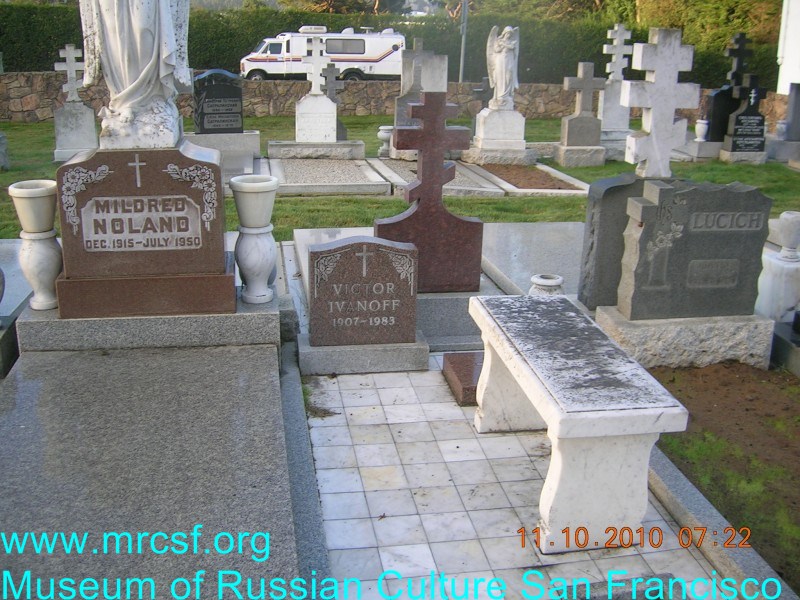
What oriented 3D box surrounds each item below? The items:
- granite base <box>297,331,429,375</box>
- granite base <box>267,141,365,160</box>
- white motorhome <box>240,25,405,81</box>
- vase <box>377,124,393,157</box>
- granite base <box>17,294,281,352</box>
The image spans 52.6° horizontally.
[{"bbox_3d":[-0.163,0.232,3.601,0.562,0.113,0.200,-1,19,-10],"label":"granite base"},{"bbox_3d":[-1.065,-1.920,10.333,1.212,0.185,0.310,-2,19,-10],"label":"granite base"},{"bbox_3d":[-3.503,-11.055,36.800,7.200,2.700,2.200,-2,19,-11],"label":"white motorhome"},{"bbox_3d":[-0.176,-2.033,10.407,0.230,0.398,0.230,-2,19,-10],"label":"vase"},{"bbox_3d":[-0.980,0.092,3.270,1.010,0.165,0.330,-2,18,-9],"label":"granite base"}]

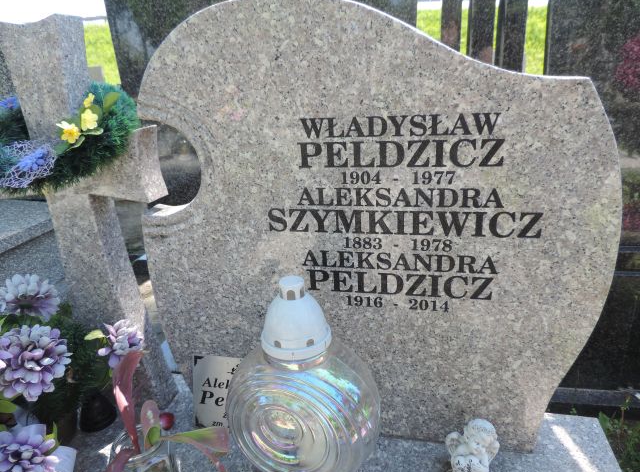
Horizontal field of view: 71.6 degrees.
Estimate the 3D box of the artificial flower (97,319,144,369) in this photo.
[{"bbox_3d":[-0.306,0.166,0.680,0.073,0.070,0.064,-17,23,-33],"label":"artificial flower"}]

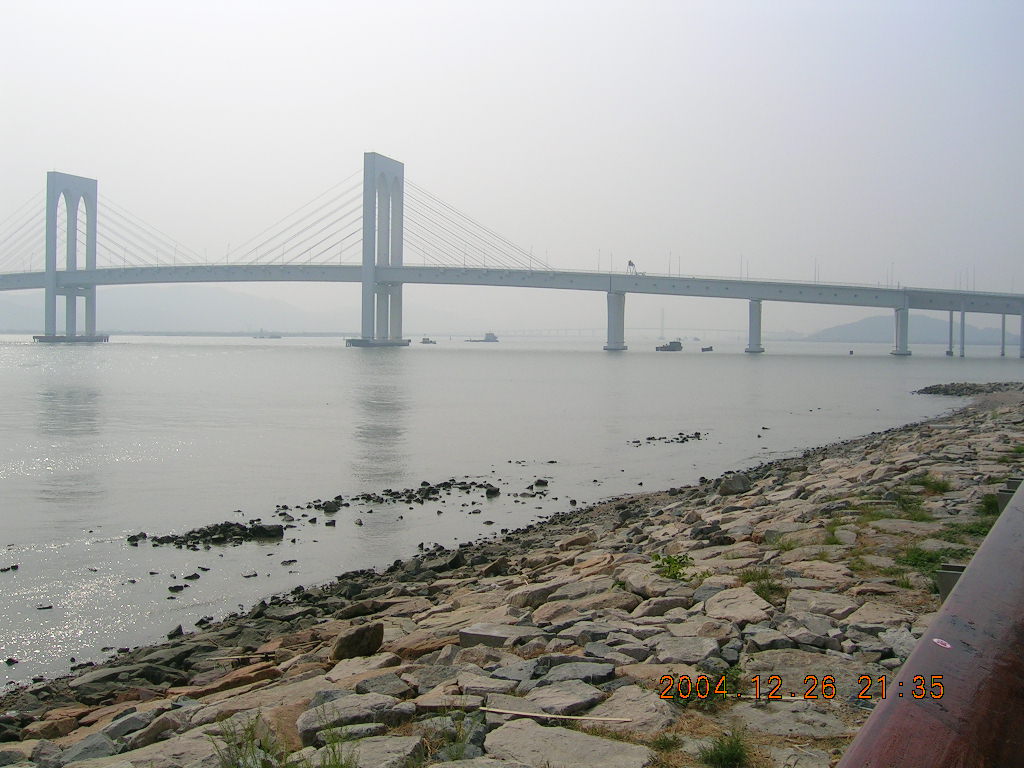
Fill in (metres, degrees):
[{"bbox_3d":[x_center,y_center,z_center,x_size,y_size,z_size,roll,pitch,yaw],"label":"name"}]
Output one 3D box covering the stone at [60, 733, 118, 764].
[{"bbox_3d":[-3.295,2.844,8.091,0.412,0.136,0.347,-7,-3,-20],"label":"stone"}]

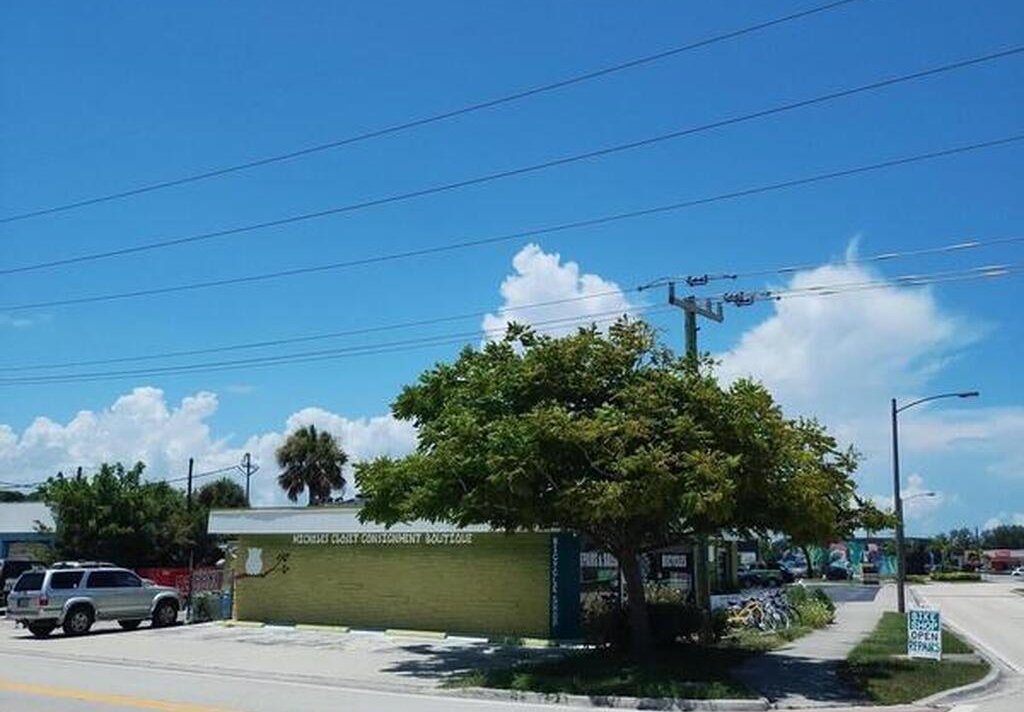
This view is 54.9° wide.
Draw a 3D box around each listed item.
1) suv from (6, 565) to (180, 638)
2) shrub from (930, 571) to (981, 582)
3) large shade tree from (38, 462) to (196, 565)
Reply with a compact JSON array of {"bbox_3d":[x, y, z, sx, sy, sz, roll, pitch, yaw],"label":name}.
[{"bbox_3d":[-11.150,6.540,26.650,1.760,1.750,4.520,-8,-14,33],"label":"suv"},{"bbox_3d":[42.376,21.069,94.000,4.500,1.100,2.200,-5,-13,23],"label":"shrub"},{"bbox_3d":[-15.280,6.820,37.390,5.900,5.600,5.300,5,-13,-21],"label":"large shade tree"}]

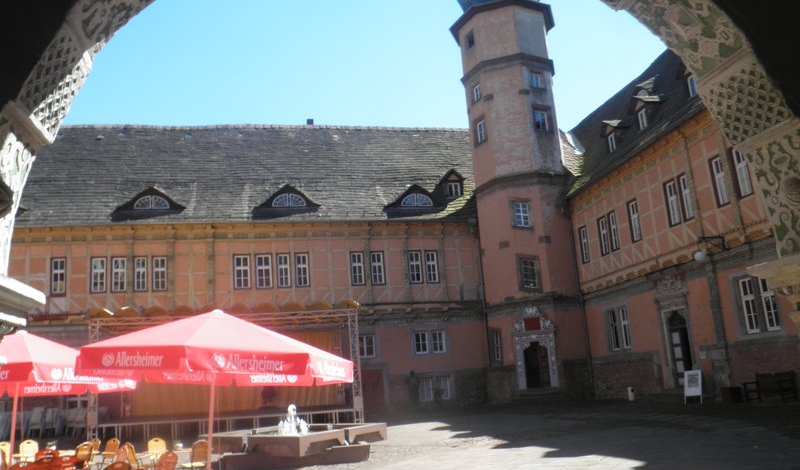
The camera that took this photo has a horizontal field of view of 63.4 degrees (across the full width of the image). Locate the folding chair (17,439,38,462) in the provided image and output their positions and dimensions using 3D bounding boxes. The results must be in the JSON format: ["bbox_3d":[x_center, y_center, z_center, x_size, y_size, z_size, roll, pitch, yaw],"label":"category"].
[{"bbox_3d":[-7.002,4.279,12.197,0.440,0.870,0.520,-1,-13,-14],"label":"folding chair"}]

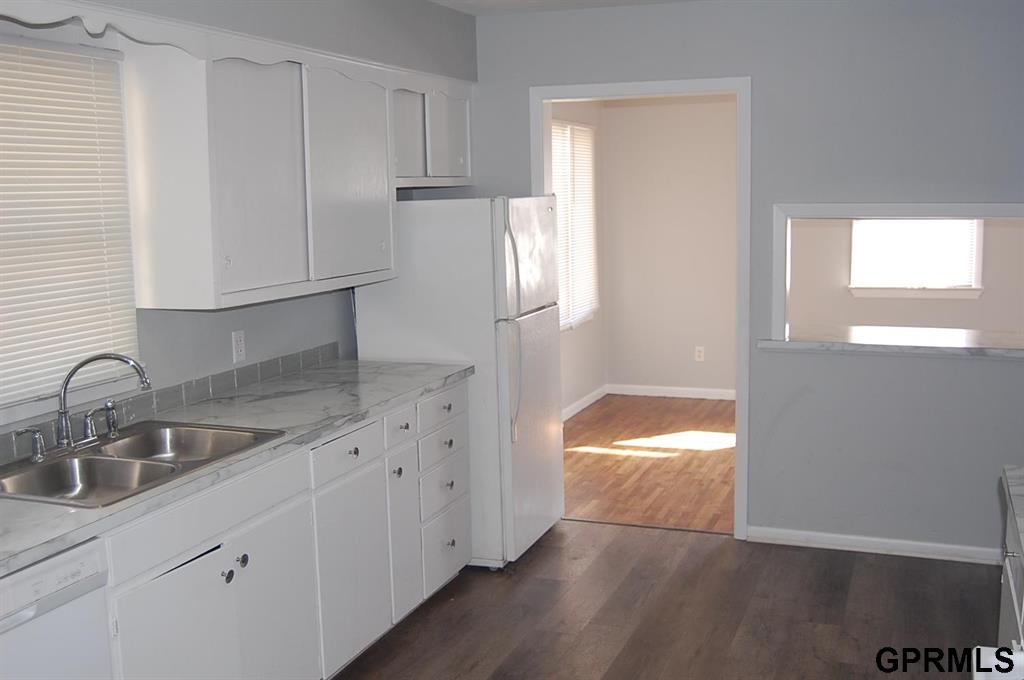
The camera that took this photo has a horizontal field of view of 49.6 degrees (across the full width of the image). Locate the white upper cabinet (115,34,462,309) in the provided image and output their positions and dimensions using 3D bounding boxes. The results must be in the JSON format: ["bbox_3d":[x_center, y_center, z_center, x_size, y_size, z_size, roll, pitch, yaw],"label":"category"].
[{"bbox_3d":[-0.685,-0.653,4.377,0.310,0.843,2.095,2,9,21],"label":"white upper cabinet"}]

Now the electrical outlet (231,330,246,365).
[{"bbox_3d":[-0.992,0.026,4.061,0.010,0.115,0.072,2,9,21],"label":"electrical outlet"}]

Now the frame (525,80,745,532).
[{"bbox_3d":[0.604,-0.131,5.200,1.026,2.093,0.130,2,9,21],"label":"frame"}]

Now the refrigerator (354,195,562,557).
[{"bbox_3d":[-0.215,0.159,5.026,0.740,1.600,0.700,2,9,21],"label":"refrigerator"}]

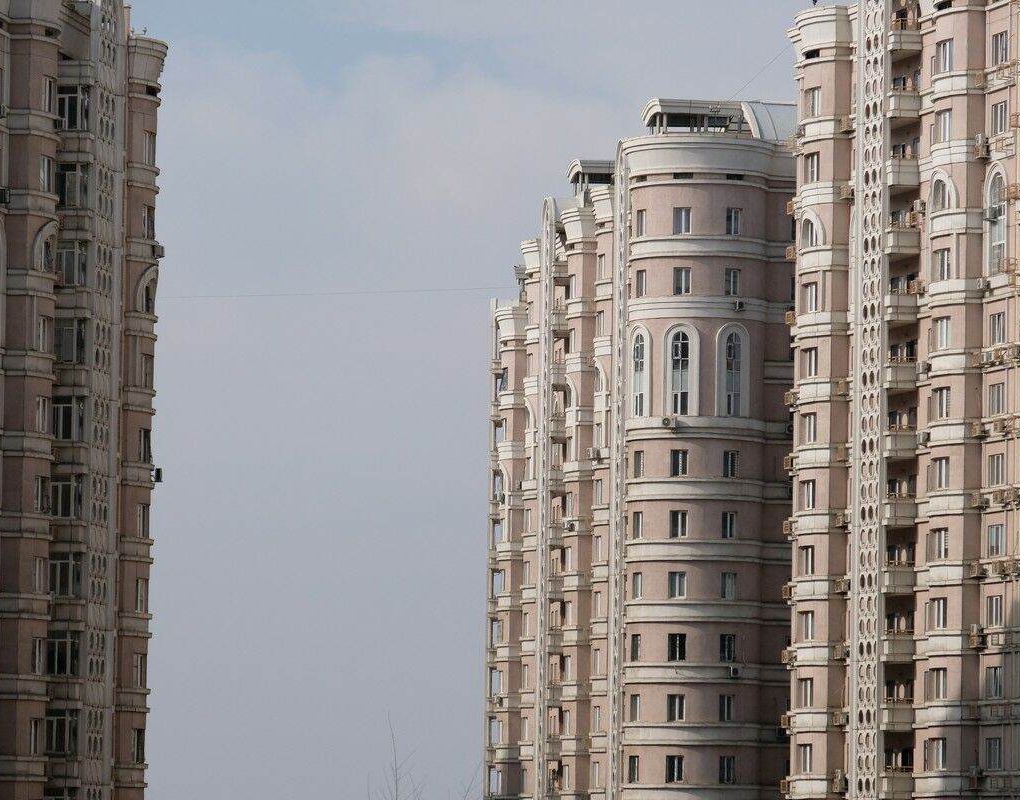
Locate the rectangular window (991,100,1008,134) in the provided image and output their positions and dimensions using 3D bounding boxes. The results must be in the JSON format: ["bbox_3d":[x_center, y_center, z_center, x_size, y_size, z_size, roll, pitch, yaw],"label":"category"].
[{"bbox_3d":[21.934,-12.659,274.812,0.200,1.420,1.800,2,-4,-16],"label":"rectangular window"}]

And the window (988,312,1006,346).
[{"bbox_3d":[21.343,-3.130,268.500,0.200,1.420,1.600,3,-4,-28],"label":"window"}]

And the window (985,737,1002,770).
[{"bbox_3d":[21.510,15.726,272.837,0.200,1.420,1.800,2,-4,-16],"label":"window"}]

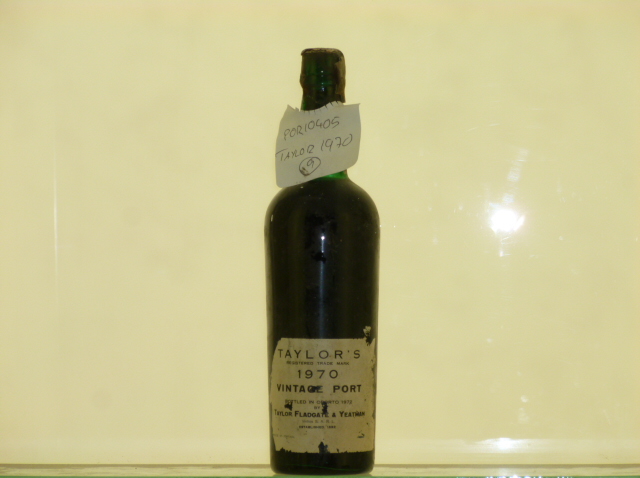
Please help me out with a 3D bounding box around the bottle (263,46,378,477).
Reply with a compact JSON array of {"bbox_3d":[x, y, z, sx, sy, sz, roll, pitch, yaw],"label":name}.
[{"bbox_3d":[0.002,0.016,2.215,0.081,0.296,0.081,0,1,3],"label":"bottle"}]

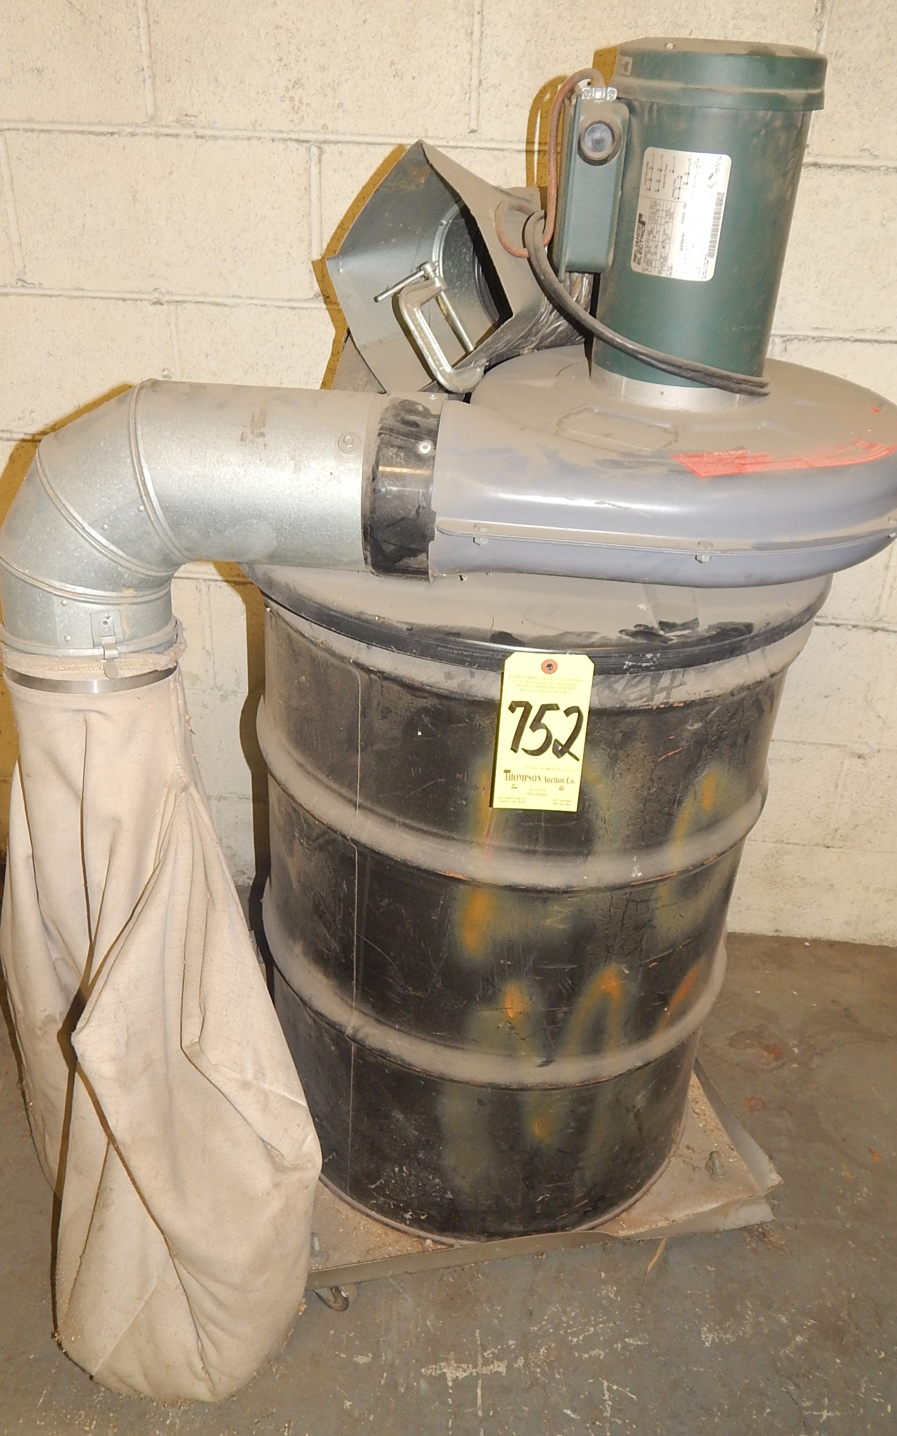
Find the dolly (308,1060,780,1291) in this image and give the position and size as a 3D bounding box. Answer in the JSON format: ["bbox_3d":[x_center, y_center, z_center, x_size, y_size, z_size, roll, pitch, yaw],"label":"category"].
[{"bbox_3d":[0.043,0.523,1.719,0.644,0.081,0.624,-4,32,-12],"label":"dolly"}]

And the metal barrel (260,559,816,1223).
[{"bbox_3d":[0.069,0.135,1.459,0.609,0.859,0.609,-4,32,-11],"label":"metal barrel"}]

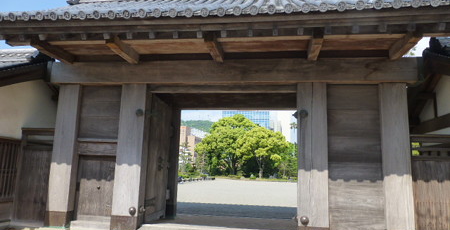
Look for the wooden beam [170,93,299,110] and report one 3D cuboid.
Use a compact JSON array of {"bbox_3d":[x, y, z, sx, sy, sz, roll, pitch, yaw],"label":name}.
[{"bbox_3d":[0.270,-0.321,9.282,3.800,0.430,0.240,0,-9,9],"label":"wooden beam"}]

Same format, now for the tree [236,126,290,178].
[{"bbox_3d":[4.294,4.220,35.423,6.200,5.750,5.600,1,-9,7],"label":"tree"}]

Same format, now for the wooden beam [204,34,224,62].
[{"bbox_3d":[-0.194,-1.395,6.472,0.170,0.230,1.120,0,-9,9],"label":"wooden beam"}]

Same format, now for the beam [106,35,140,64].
[{"bbox_3d":[-2.182,-1.405,6.773,0.170,0.220,1.120,0,-9,9],"label":"beam"}]

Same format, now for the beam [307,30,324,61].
[{"bbox_3d":[1.783,-1.379,6.172,0.170,0.230,1.120,0,-9,9],"label":"beam"}]

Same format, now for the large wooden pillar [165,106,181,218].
[{"bbox_3d":[-1.579,1.446,9.436,0.356,3.177,0.372,1,-9,8],"label":"large wooden pillar"}]

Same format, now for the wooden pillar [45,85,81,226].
[{"bbox_3d":[-3.822,0.955,7.635,0.508,3.338,0.420,0,-9,9],"label":"wooden pillar"}]

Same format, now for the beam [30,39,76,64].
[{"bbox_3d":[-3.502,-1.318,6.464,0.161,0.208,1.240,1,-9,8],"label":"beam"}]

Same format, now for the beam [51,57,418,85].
[{"bbox_3d":[-0.090,-0.874,6.668,7.595,0.471,0.480,1,-9,8],"label":"beam"}]

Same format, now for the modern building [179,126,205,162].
[{"bbox_3d":[-12.481,11.458,116.063,10.000,14.452,9.000,-4,-10,33],"label":"modern building"}]

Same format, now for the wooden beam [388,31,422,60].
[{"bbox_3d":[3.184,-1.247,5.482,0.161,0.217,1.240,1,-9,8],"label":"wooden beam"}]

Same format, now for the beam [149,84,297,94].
[{"bbox_3d":[-0.074,-0.587,7.390,3.466,0.200,0.220,0,-9,9],"label":"beam"}]

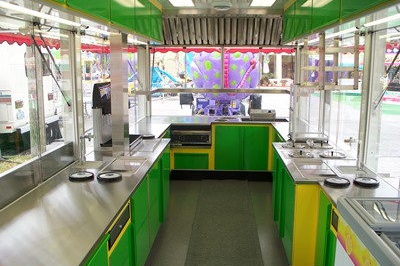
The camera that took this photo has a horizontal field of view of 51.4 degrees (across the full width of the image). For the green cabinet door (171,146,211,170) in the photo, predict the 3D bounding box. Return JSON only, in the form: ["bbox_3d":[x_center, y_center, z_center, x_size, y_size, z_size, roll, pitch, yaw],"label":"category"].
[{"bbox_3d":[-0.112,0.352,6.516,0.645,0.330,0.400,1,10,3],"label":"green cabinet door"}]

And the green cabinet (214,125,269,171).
[{"bbox_3d":[0.645,0.178,6.516,0.830,0.685,0.550,1,10,3],"label":"green cabinet"}]

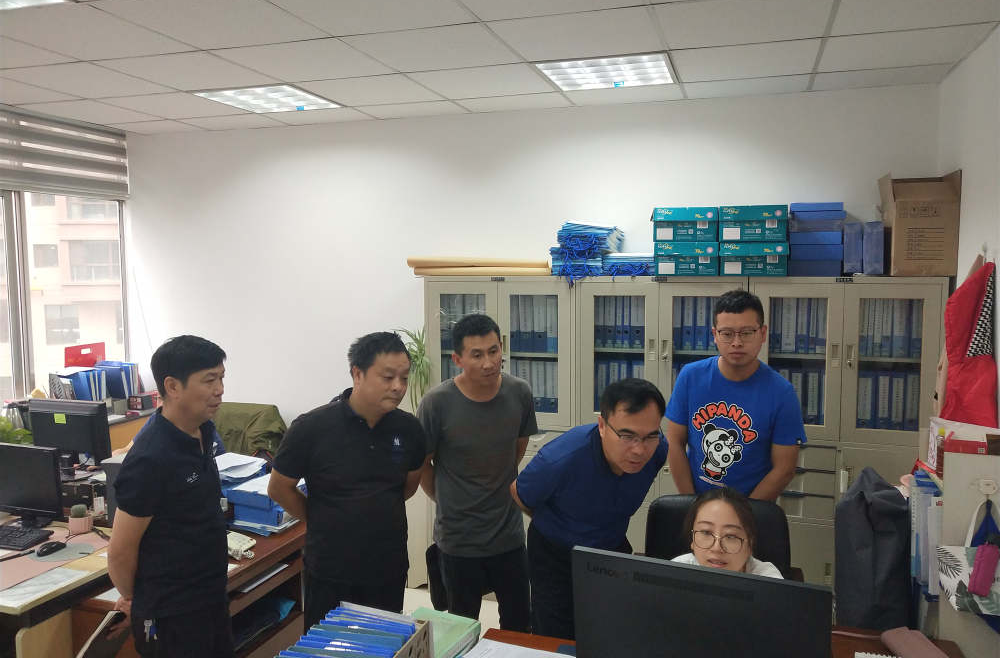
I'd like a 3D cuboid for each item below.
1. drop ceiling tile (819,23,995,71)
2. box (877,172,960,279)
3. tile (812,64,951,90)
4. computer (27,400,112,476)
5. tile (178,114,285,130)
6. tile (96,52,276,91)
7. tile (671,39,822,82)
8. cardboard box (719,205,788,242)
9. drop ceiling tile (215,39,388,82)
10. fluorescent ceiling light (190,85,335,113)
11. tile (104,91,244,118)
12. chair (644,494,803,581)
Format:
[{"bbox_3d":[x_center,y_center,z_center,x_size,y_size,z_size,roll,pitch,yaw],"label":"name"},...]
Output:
[{"bbox_3d":[1.659,-1.177,3.642,0.603,0.018,0.635,1,4,18],"label":"drop ceiling tile"},{"bbox_3d":[1.925,-0.478,4.021,0.320,0.460,0.330,1,3,18],"label":"box"},{"bbox_3d":[1.808,-1.208,4.144,0.602,0.018,0.400,1,4,18],"label":"tile"},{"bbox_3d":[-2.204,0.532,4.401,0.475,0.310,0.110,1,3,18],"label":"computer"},{"bbox_3d":[-1.606,-1.242,5.170,0.580,0.020,0.382,1,3,18],"label":"tile"},{"bbox_3d":[-1.366,-1.146,3.852,0.590,0.020,0.590,1,3,19],"label":"tile"},{"bbox_3d":[1.073,-1.169,3.774,0.600,0.020,0.618,1,3,18],"label":"tile"},{"bbox_3d":[1.251,-0.512,4.264,0.315,0.171,0.250,1,4,18],"label":"cardboard box"},{"bbox_3d":[-0.830,-1.164,3.744,0.600,0.020,0.618,1,3,18],"label":"drop ceiling tile"},{"bbox_3d":[-1.170,-1.200,4.408,0.590,0.070,0.590,1,3,19],"label":"fluorescent ceiling light"},{"bbox_3d":[-1.769,-1.224,4.738,0.598,0.018,0.618,1,4,18],"label":"tile"},{"bbox_3d":[0.600,1.076,2.482,0.600,1.070,0.630,1,4,18],"label":"chair"}]

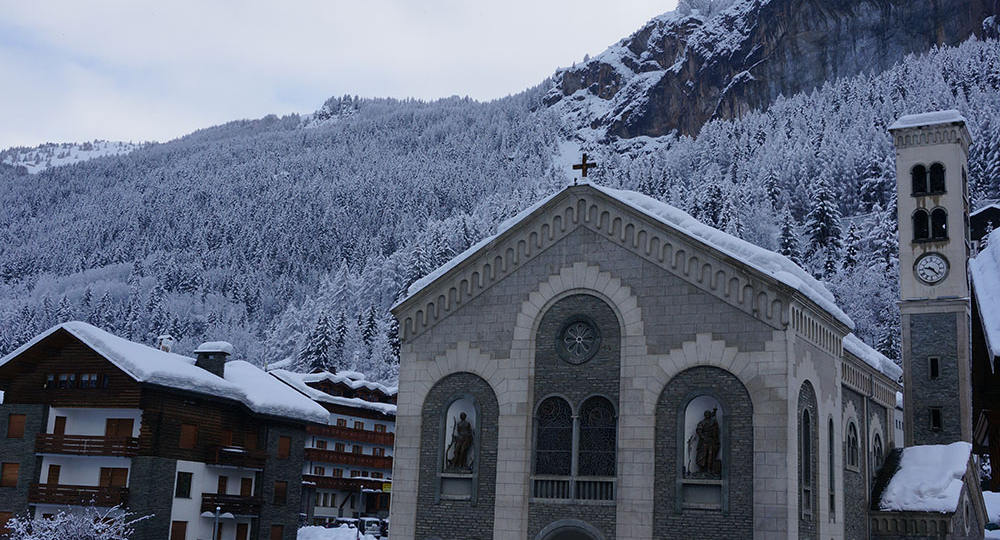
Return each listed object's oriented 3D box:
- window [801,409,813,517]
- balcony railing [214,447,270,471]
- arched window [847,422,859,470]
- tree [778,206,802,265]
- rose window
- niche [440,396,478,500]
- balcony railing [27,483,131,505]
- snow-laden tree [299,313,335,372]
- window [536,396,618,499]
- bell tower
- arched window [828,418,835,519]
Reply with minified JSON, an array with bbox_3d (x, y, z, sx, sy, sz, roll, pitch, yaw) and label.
[{"bbox_3d":[10.361,6.564,37.851,0.270,3.600,1.380,-4,-14,30],"label":"window"},{"bbox_3d":[-15.846,11.456,67.254,0.800,1.111,4.827,-3,-14,25],"label":"balcony railing"},{"bbox_3d":[13.884,6.956,43.994,0.270,1.850,1.950,-4,-14,30],"label":"arched window"},{"bbox_3d":[48.346,-5.085,185.000,4.000,11.300,4.000,0,-13,15],"label":"tree"},{"bbox_3d":[3.228,2.895,45.435,1.950,1.950,0.280,-4,-15,30],"label":"rose window"},{"bbox_3d":[-1.644,7.338,45.618,1.620,4.150,0.600,-3,-13,28],"label":"niche"},{"bbox_3d":[-23.391,12.548,61.624,6.450,1.110,0.750,-3,-14,25],"label":"balcony railing"},{"bbox_3d":[-33.072,13.607,200.000,6.500,12.200,6.500,4,-11,-9],"label":"snow-laden tree"},{"bbox_3d":[2.910,6.907,43.062,3.380,4.020,0.350,-3,-13,28],"label":"window"},{"bbox_3d":[23.654,5.075,59.628,3.700,26.801,3.700,-4,-14,30],"label":"bell tower"},{"bbox_3d":[13.518,8.053,45.613,0.250,4.246,0.652,-4,-15,30],"label":"arched window"}]

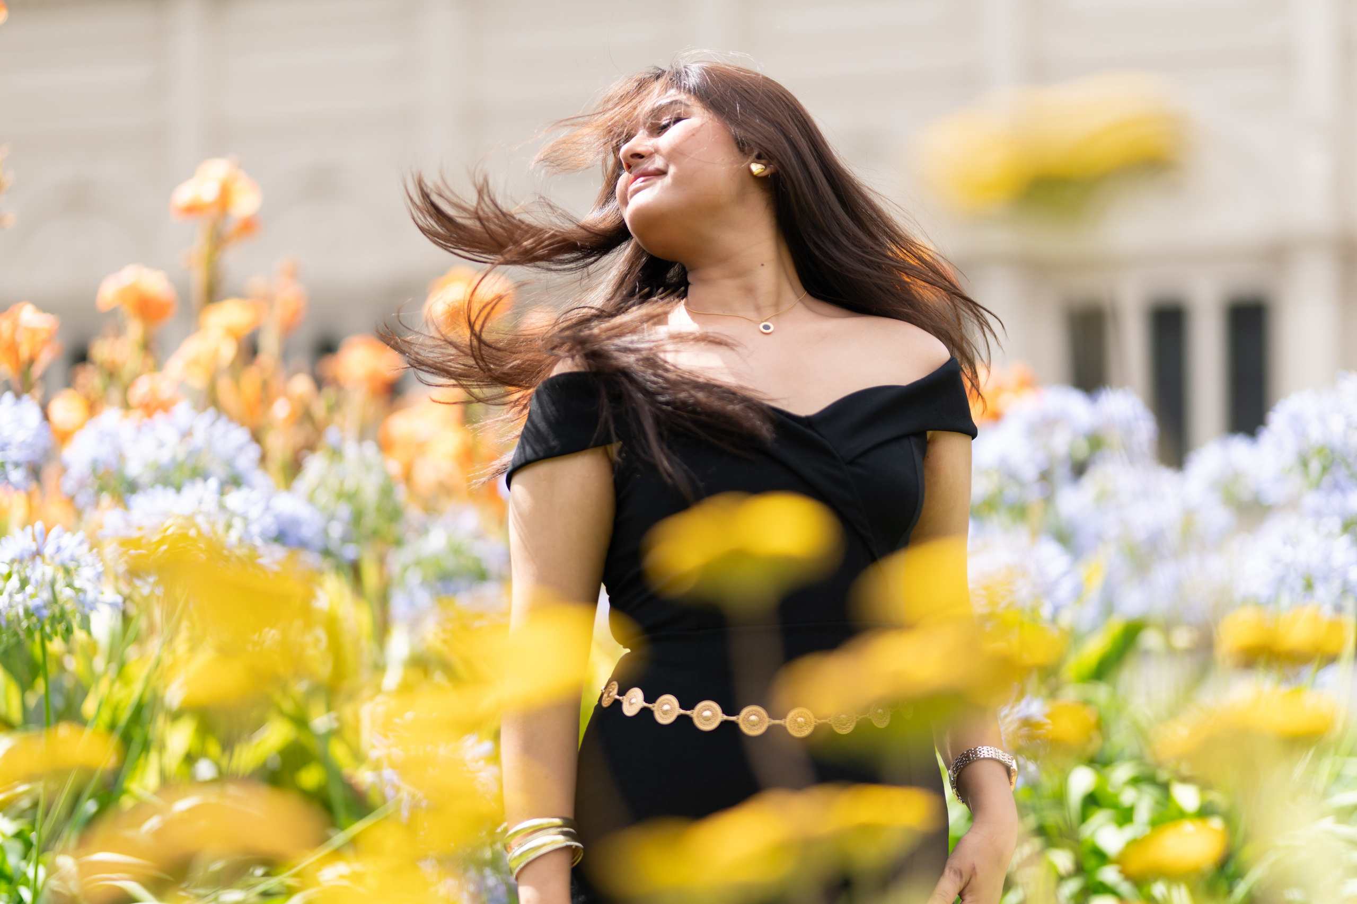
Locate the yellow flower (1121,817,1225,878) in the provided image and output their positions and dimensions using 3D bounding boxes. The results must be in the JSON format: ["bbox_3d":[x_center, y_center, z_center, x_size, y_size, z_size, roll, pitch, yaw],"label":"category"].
[{"bbox_3d":[0.424,0.341,2.750,0.092,0.051,0.080,-1,-6,9],"label":"yellow flower"}]

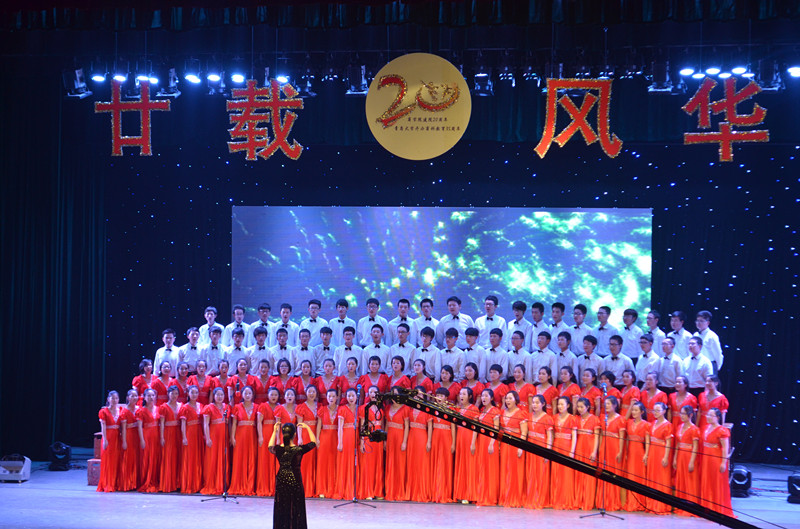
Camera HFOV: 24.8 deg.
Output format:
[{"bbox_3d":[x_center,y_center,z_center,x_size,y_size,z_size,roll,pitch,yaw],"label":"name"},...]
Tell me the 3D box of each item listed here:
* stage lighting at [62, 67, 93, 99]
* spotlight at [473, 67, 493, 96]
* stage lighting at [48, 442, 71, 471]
[{"bbox_3d":[-5.749,-3.244,32.400,0.440,0.460,0.380,-12,-19,-4],"label":"stage lighting"},{"bbox_3d":[1.407,-3.121,31.000,0.350,0.450,0.330,0,-23,0],"label":"spotlight"},{"bbox_3d":[-5.808,3.275,31.000,0.360,0.460,0.310,1,0,6],"label":"stage lighting"}]

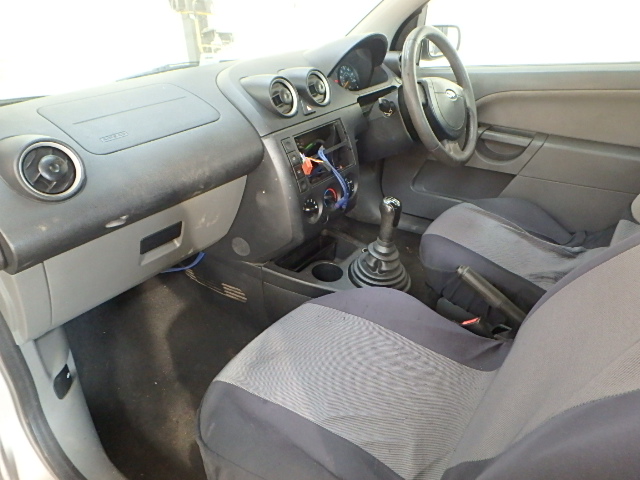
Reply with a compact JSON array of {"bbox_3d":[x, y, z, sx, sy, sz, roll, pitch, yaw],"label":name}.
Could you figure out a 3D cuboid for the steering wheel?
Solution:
[{"bbox_3d":[0.307,-0.372,1.188,0.100,0.372,0.372,-9,19,45],"label":"steering wheel"}]

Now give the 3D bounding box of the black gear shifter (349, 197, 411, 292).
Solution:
[{"bbox_3d":[0.140,-0.006,1.045,0.155,0.222,0.150,-4,29,2],"label":"black gear shifter"}]

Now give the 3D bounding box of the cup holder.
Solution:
[{"bbox_3d":[0.021,0.109,1.147,0.080,0.060,0.080,-4,29,2],"label":"cup holder"}]

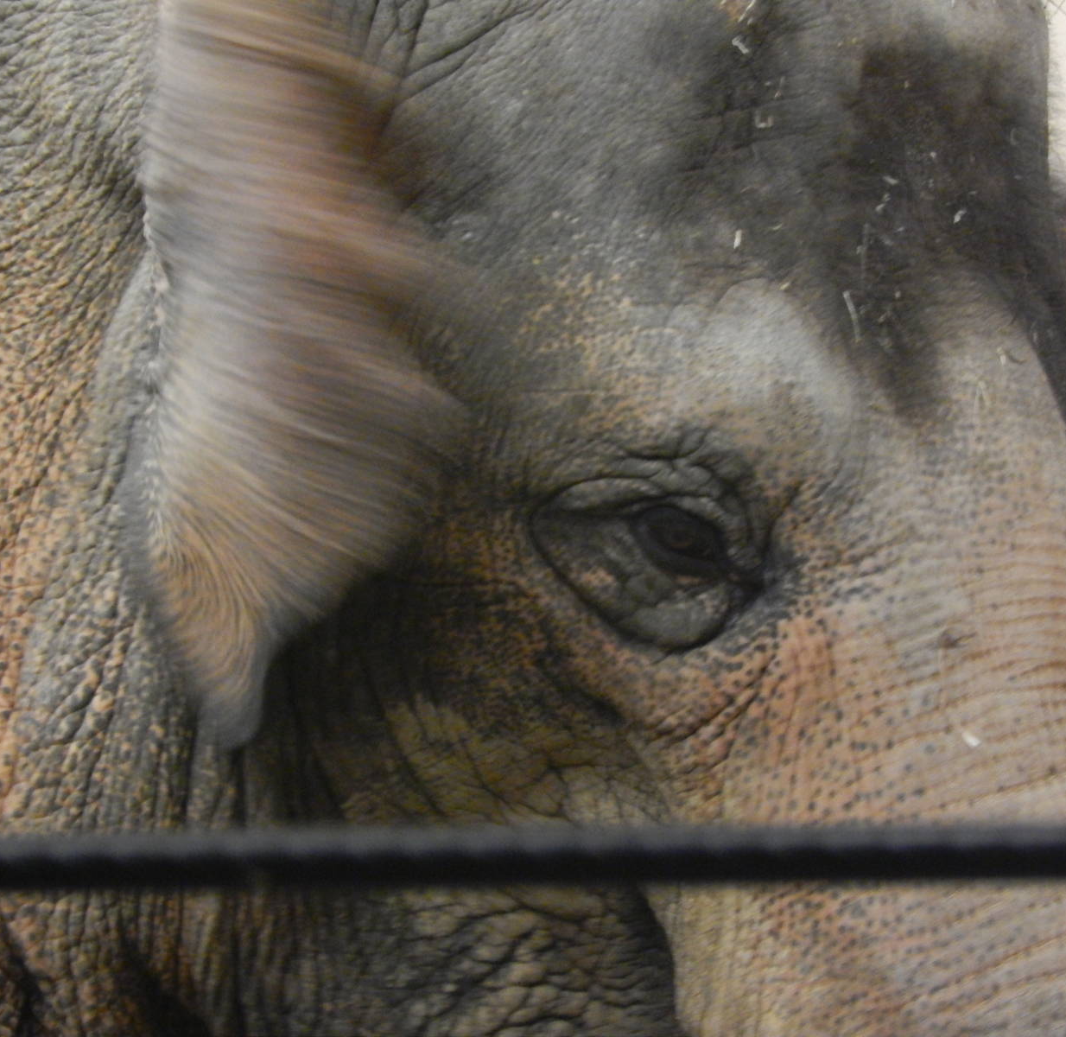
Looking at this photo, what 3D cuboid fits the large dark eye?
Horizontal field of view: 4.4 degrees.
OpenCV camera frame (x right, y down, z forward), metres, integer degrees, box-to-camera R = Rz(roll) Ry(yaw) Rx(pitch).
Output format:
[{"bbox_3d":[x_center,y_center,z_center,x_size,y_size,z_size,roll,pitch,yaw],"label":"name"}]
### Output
[{"bbox_3d":[0.079,0.013,7.500,0.051,0.039,0.027,0,-3,-7],"label":"large dark eye"}]

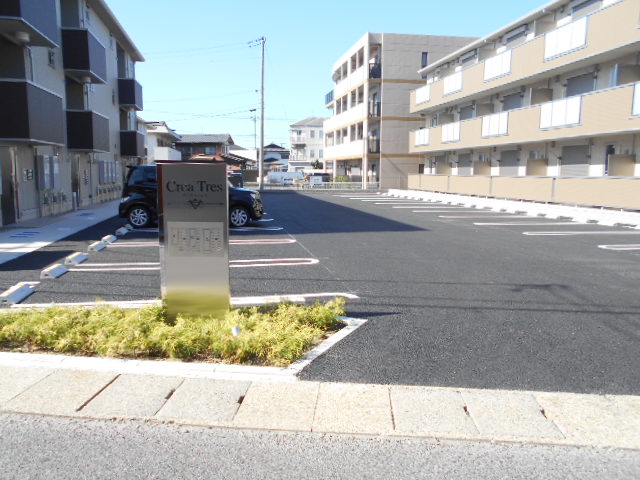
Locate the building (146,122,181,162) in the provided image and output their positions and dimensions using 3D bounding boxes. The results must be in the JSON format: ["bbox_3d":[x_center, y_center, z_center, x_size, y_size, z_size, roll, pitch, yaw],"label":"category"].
[{"bbox_3d":[-20.523,-9.718,53.736,8.000,7.030,9.000,-1,8,-11],"label":"building"}]

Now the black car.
[{"bbox_3d":[-3.521,-1.263,13.531,3.850,1.660,1.700,-1,8,-11],"label":"black car"}]

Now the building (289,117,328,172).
[{"bbox_3d":[0.150,-14.001,75.253,9.200,10.045,8.000,-1,8,-11],"label":"building"}]

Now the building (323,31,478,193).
[{"bbox_3d":[7.590,-11.223,46.916,11.700,12.065,16.500,-1,8,-11],"label":"building"}]

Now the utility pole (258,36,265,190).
[{"bbox_3d":[-4.666,-10.111,38.983,0.360,12.055,0.360,-1,8,-11],"label":"utility pole"}]

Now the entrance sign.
[{"bbox_3d":[-1.176,0.042,4.590,0.627,1.560,0.160,-1,8,-6],"label":"entrance sign"}]

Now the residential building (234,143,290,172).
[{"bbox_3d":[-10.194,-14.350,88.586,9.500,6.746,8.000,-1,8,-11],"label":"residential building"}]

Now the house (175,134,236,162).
[{"bbox_3d":[-16.528,-11.716,69.172,9.000,6.791,7.500,1,8,5],"label":"house"}]

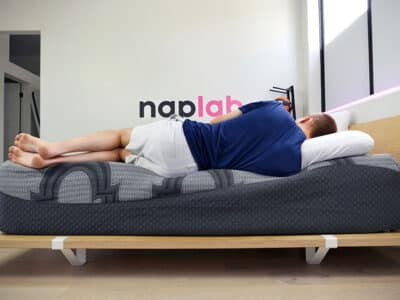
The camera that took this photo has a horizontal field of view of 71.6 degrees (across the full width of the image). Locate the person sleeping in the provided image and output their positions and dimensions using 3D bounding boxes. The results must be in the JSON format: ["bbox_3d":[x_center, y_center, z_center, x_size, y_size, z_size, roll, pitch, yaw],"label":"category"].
[{"bbox_3d":[-0.152,-0.070,1.650,1.850,0.440,0.460,-1,-1,1],"label":"person sleeping"}]

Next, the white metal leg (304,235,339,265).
[{"bbox_3d":[0.627,0.523,1.440,0.057,0.202,0.260,-1,-1,1],"label":"white metal leg"}]

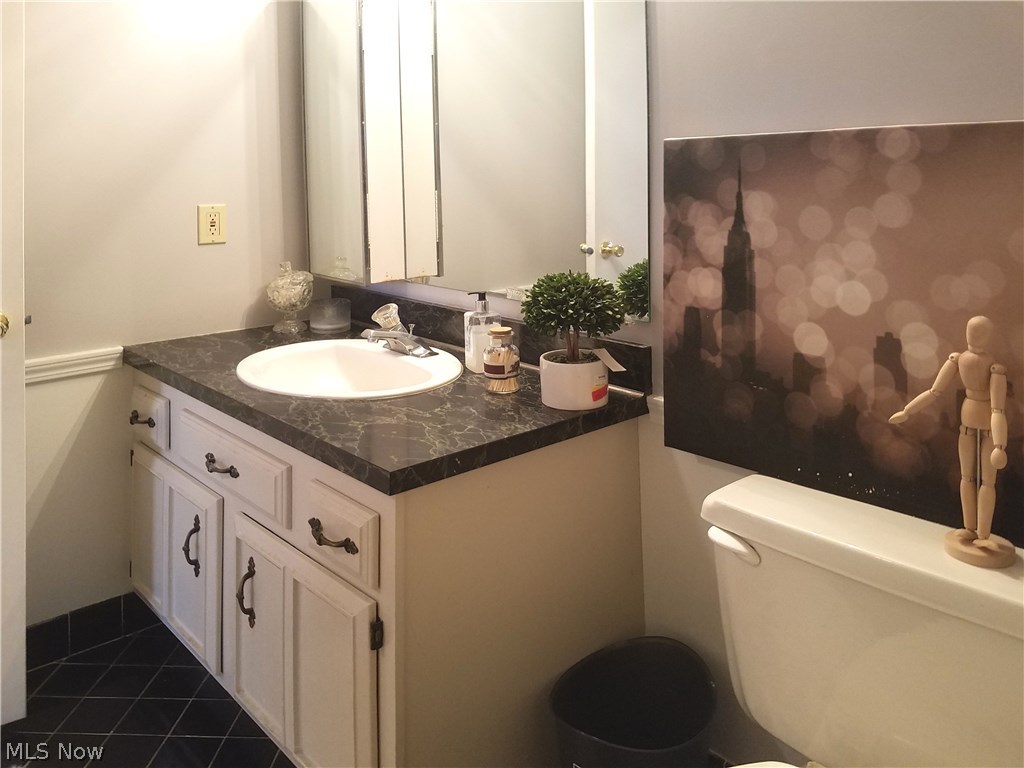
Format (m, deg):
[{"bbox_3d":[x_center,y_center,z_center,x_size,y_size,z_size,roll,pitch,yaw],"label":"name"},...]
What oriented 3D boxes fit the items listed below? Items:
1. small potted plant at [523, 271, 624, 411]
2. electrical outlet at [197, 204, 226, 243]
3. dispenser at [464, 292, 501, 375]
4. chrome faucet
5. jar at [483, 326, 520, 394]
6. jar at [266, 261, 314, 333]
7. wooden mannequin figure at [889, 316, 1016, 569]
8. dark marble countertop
[{"bbox_3d":[0.117,-0.091,1.512,0.200,0.258,0.200,0,15,0],"label":"small potted plant"},{"bbox_3d":[-0.818,-0.435,2.105,0.074,0.112,0.009,-13,20,-41],"label":"electrical outlet"},{"bbox_3d":[-0.068,-0.122,1.782,0.074,0.188,0.070,-6,16,-23],"label":"dispenser"},{"bbox_3d":[-0.298,-0.133,1.892,0.165,0.122,0.160,-13,20,-41],"label":"chrome faucet"},{"bbox_3d":[-0.021,-0.049,1.607,0.075,0.129,0.075,0,15,0],"label":"jar"},{"bbox_3d":[-0.645,-0.254,2.243,0.134,0.203,0.134,0,15,0],"label":"jar"},{"bbox_3d":[0.639,0.081,1.106,0.100,0.325,0.165,-9,17,-31],"label":"wooden mannequin figure"},{"bbox_3d":[-0.373,-0.017,1.808,0.632,0.037,1.228,-13,20,-41],"label":"dark marble countertop"}]

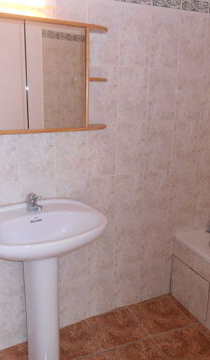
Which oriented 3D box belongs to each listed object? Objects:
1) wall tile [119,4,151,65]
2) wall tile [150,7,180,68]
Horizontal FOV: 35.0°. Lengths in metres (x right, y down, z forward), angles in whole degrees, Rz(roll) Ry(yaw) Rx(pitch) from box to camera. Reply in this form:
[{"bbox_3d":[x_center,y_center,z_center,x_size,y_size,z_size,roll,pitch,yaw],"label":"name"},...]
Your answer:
[{"bbox_3d":[0.173,-0.816,1.893,0.202,0.333,0.010,-5,16,-23],"label":"wall tile"},{"bbox_3d":[0.358,-0.834,1.971,0.202,0.333,0.010,-5,16,-23],"label":"wall tile"}]

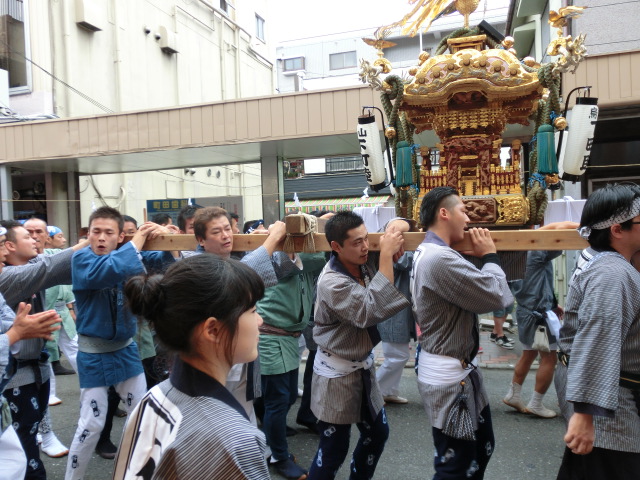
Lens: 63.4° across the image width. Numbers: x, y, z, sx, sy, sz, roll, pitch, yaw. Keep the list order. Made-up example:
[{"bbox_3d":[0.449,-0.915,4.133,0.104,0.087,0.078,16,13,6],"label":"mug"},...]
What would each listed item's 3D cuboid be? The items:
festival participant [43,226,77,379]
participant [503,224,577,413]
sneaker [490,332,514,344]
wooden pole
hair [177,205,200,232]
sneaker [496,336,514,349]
[{"bbox_3d":[-2.370,0.695,4.850,0.520,1.640,0.500,-1,2,20],"label":"festival participant"},{"bbox_3d":[1.760,0.565,4.060,0.660,1.620,0.550,-2,2,18],"label":"participant"},{"bbox_3d":[2.180,1.172,6.180,0.290,0.110,0.105,-1,2,29],"label":"sneaker"},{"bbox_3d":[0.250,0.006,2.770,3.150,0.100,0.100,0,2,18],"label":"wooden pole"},{"bbox_3d":[-0.815,-0.137,3.260,0.210,0.200,0.180,-1,2,42],"label":"hair"},{"bbox_3d":[2.140,1.185,5.990,0.105,0.110,0.285,-4,2,-44],"label":"sneaker"}]

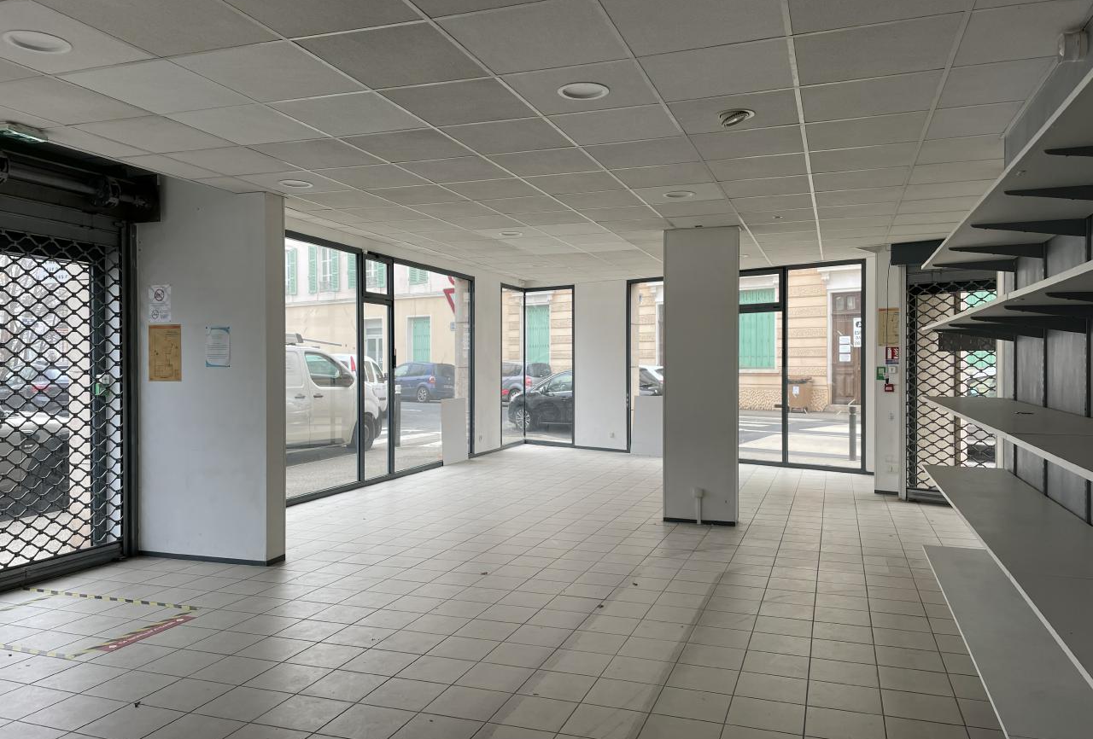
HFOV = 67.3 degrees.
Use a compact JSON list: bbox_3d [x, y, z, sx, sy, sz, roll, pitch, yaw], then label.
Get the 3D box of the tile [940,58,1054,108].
[{"bbox_3d":[1.970,-1.270,3.656,0.388,0.020,0.588,0,0,19],"label":"tile"}]

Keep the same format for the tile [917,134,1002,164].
[{"bbox_3d":[2.465,-1.290,4.751,0.600,0.025,0.600,0,0,19],"label":"tile"}]

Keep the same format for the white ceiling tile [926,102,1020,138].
[{"bbox_3d":[2.171,-1.276,4.222,0.388,0.020,0.588,0,0,19],"label":"white ceiling tile"}]

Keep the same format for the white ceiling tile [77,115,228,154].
[{"bbox_3d":[-2.092,-1.269,4.447,0.595,0.030,0.595,0,0,19],"label":"white ceiling tile"}]

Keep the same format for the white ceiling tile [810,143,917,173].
[{"bbox_3d":[1.902,-1.272,4.955,0.595,0.020,0.595,0,0,20],"label":"white ceiling tile"}]

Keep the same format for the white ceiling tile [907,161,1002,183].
[{"bbox_3d":[2.665,-1.295,5.317,0.600,0.025,0.600,0,0,19],"label":"white ceiling tile"}]

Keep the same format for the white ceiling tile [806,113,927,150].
[{"bbox_3d":[1.702,-1.272,4.379,0.595,0.030,0.595,0,0,19],"label":"white ceiling tile"}]

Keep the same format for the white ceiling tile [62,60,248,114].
[{"bbox_3d":[-1.729,-1.268,3.688,0.600,0.025,0.600,0,0,19],"label":"white ceiling tile"}]

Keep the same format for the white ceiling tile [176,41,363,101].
[{"bbox_3d":[-1.164,-1.254,3.498,0.595,0.020,0.595,0,0,20],"label":"white ceiling tile"}]

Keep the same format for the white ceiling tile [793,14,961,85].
[{"bbox_3d":[1.303,-1.259,3.248,0.595,0.030,0.595,0,0,19],"label":"white ceiling tile"}]

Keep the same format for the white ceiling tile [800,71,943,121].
[{"bbox_3d":[1.499,-1.264,3.824,0.595,0.020,0.595,0,0,20],"label":"white ceiling tile"}]

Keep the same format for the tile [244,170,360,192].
[{"bbox_3d":[-1.692,-1.269,5.579,0.595,0.030,0.595,0,0,19],"label":"tile"}]

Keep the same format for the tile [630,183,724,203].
[{"bbox_3d":[0.967,-1.274,5.921,0.586,0.020,0.588,0,0,19],"label":"tile"}]

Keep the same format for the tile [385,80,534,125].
[{"bbox_3d":[-0.398,-1.260,3.854,0.600,0.025,0.600,0,0,19],"label":"tile"}]

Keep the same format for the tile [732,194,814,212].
[{"bbox_3d":[1.733,-1.283,6.283,0.600,0.025,0.600,0,0,19],"label":"tile"}]

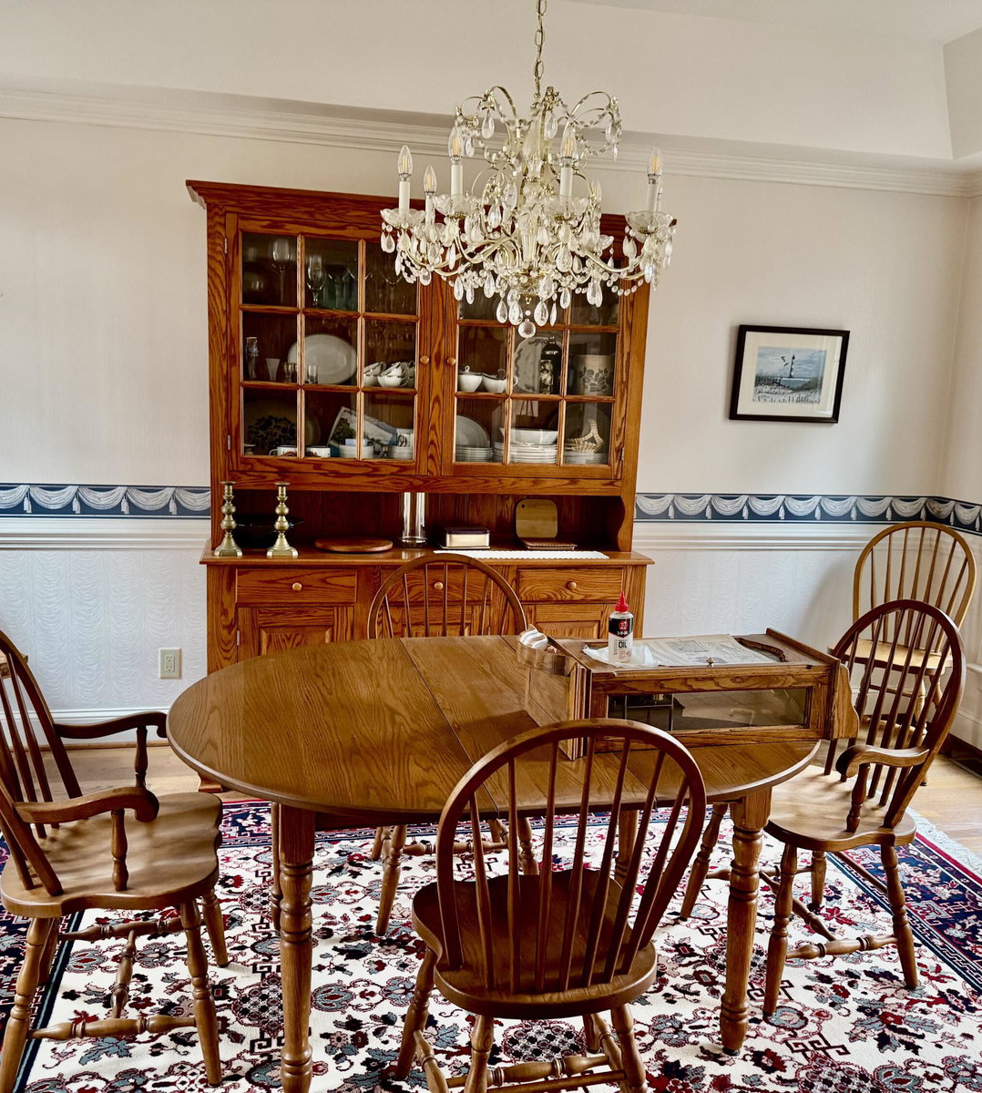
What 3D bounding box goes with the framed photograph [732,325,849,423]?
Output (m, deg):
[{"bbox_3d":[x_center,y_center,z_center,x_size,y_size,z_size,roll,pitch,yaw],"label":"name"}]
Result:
[{"bbox_3d":[1.296,-0.743,4.400,0.520,0.402,0.025,0,10,-12],"label":"framed photograph"}]

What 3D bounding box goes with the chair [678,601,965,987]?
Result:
[{"bbox_3d":[0.881,0.627,2.679,0.545,0.980,0.560,0,10,-15],"label":"chair"}]

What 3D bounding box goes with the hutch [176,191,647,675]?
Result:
[{"bbox_3d":[-0.233,-0.198,3.883,1.768,2.136,0.497,0,10,-12],"label":"hutch"}]

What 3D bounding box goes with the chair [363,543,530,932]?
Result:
[{"bbox_3d":[-0.095,0.544,2.975,0.535,0.967,0.580,0,10,-12],"label":"chair"}]

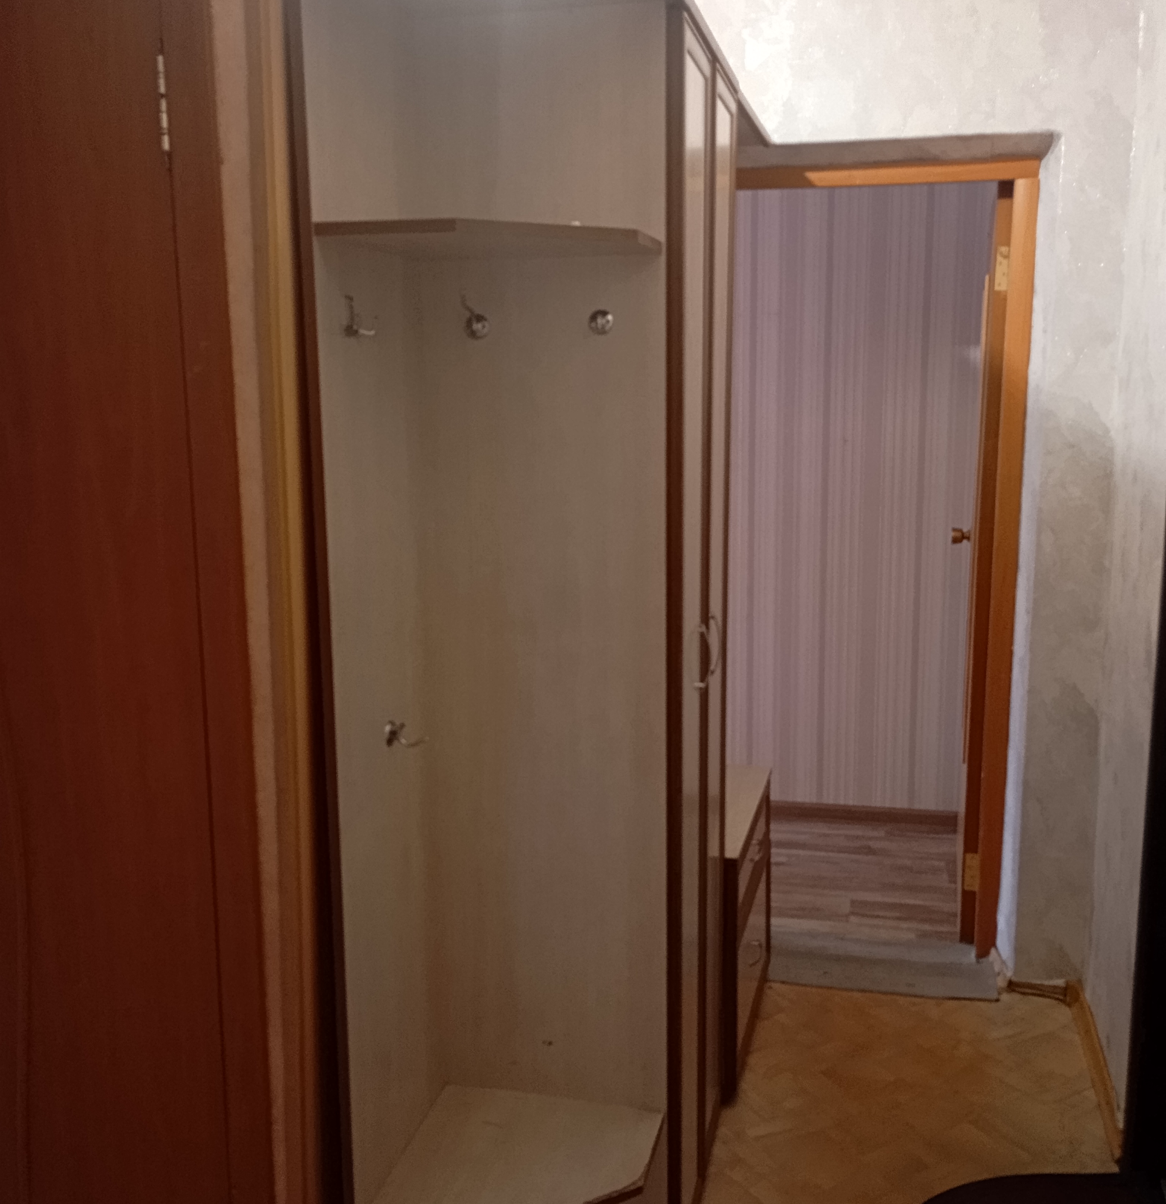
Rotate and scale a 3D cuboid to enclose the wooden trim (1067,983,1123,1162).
[{"bbox_3d":[1.166,1.054,2.850,0.022,0.055,0.679,2,10,14],"label":"wooden trim"}]

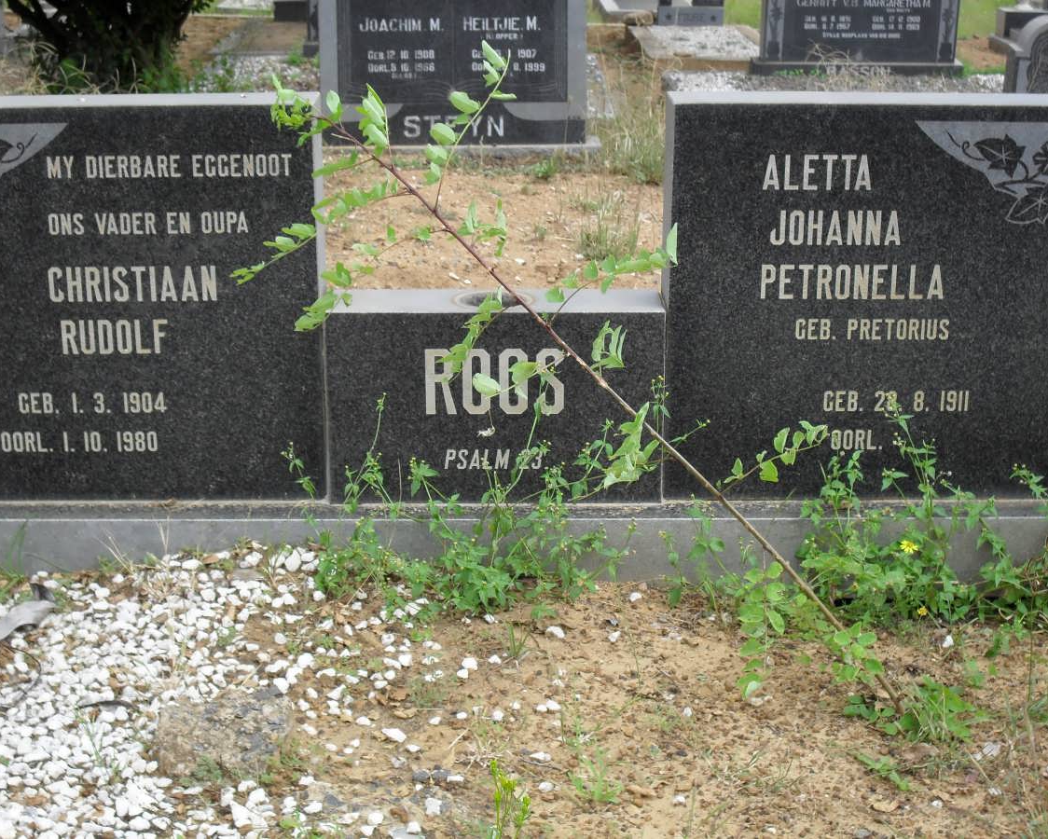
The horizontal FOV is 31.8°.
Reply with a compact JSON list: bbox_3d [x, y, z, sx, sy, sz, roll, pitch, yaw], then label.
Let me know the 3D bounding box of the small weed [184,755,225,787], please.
[{"bbox_3d":[-0.390,0.427,2.264,0.053,0.031,0.045,0,17,0],"label":"small weed"}]

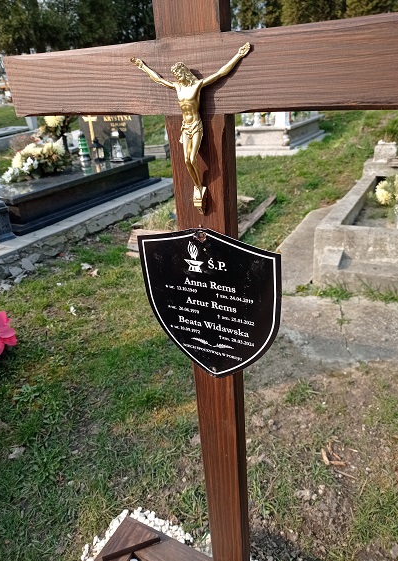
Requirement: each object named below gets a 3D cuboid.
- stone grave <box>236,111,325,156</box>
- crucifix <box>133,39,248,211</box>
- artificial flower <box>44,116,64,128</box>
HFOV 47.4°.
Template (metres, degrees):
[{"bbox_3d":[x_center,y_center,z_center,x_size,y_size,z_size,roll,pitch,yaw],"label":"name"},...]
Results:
[{"bbox_3d":[1.410,-2.707,7.589,1.000,0.720,2.100,10,29,27],"label":"stone grave"},{"bbox_3d":[-0.015,-0.195,0.630,0.171,0.234,0.040,9,34,22],"label":"crucifix"},{"bbox_3d":[-1.450,-1.630,4.550,0.175,0.155,0.170,-4,25,-2],"label":"artificial flower"}]

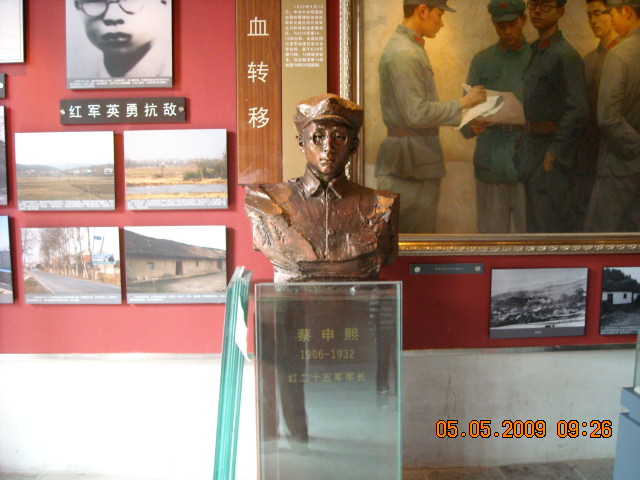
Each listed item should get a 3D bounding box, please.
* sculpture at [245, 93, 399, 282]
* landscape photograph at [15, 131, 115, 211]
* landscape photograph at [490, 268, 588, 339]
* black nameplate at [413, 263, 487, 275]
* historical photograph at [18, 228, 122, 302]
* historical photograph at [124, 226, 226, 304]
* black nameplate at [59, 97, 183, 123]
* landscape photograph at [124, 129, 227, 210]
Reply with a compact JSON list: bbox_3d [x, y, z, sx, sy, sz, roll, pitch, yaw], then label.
[{"bbox_3d":[0.006,-0.149,1.935,0.460,0.580,0.280,0,6,0],"label":"sculpture"},{"bbox_3d":[-1.232,-0.332,3.149,0.485,0.385,0.020,-1,6,-2],"label":"landscape photograph"},{"bbox_3d":[1.115,0.321,3.305,0.500,0.352,0.020,-1,6,-2],"label":"landscape photograph"},{"bbox_3d":[0.642,0.147,3.267,0.378,0.052,0.015,-1,6,-2],"label":"black nameplate"},{"bbox_3d":[-1.220,0.128,3.197,0.485,0.385,0.020,-1,6,-2],"label":"historical photograph"},{"bbox_3d":[-0.712,0.124,3.216,0.500,0.386,0.020,-1,6,-2],"label":"historical photograph"},{"bbox_3d":[-0.945,-0.621,3.129,0.605,0.117,0.020,-1,6,-2],"label":"black nameplate"},{"bbox_3d":[-0.699,-0.344,3.167,0.500,0.388,0.020,-1,6,-2],"label":"landscape photograph"}]

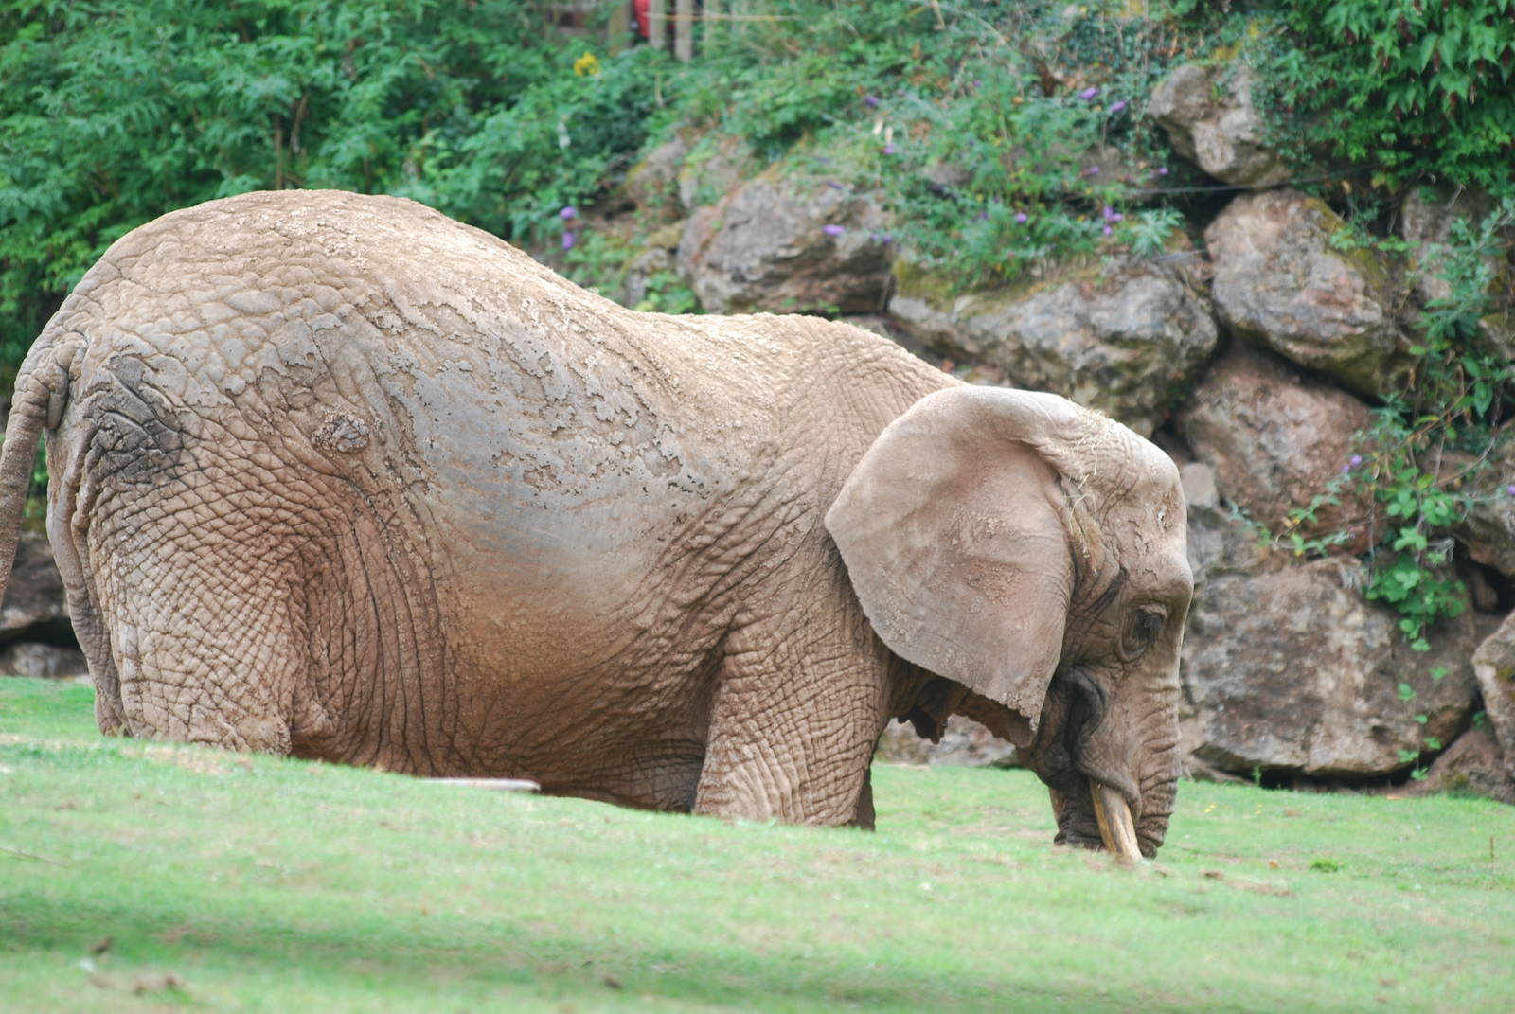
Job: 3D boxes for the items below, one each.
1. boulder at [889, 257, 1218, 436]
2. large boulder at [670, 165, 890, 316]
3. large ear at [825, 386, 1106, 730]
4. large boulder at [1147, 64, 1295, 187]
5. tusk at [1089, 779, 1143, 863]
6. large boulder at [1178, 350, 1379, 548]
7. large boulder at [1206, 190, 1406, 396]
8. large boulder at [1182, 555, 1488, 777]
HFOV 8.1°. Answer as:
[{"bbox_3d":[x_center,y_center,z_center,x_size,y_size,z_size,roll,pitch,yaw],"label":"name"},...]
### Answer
[{"bbox_3d":[1.110,-0.604,40.300,1.230,0.675,0.850,0,1,6],"label":"boulder"},{"bbox_3d":[0.102,-1.011,41.000,0.822,0.551,0.650,0,1,6],"label":"large boulder"},{"bbox_3d":[0.626,0.153,32.400,0.880,1.030,0.280,0,1,-20],"label":"large ear"},{"bbox_3d":[1.755,-1.449,40.800,0.539,0.481,0.500,0,1,6],"label":"large boulder"},{"bbox_3d":[1.090,0.955,32.600,0.120,0.250,0.085,-18,3,-17],"label":"tusk"},{"bbox_3d":[1.939,-0.214,40.000,0.745,0.736,0.700,0,1,6],"label":"large boulder"},{"bbox_3d":[2.060,-0.803,40.300,0.750,0.772,0.700,0,1,6],"label":"large boulder"},{"bbox_3d":[2.132,0.586,39.700,1.128,0.822,0.850,0,1,6],"label":"large boulder"}]

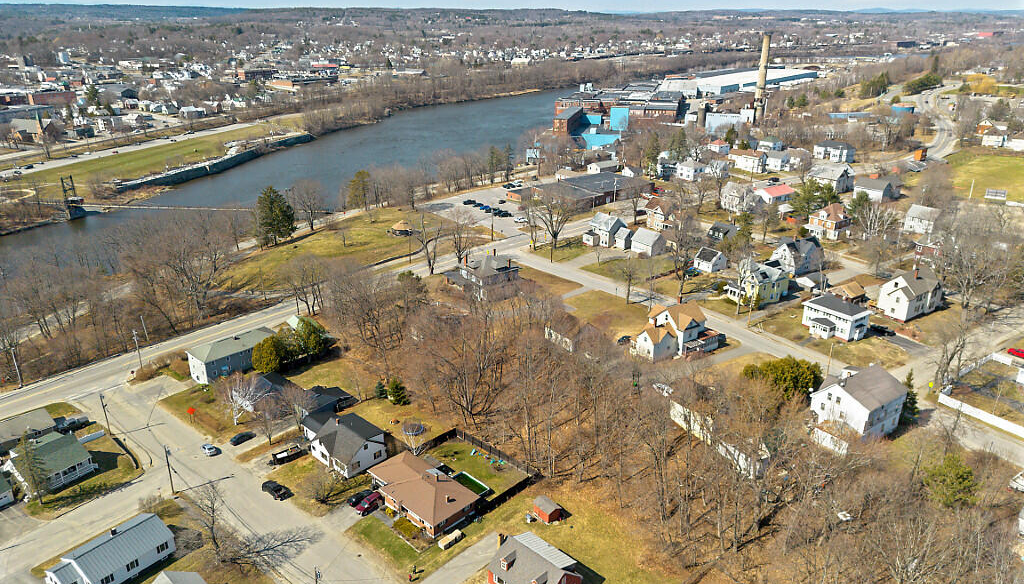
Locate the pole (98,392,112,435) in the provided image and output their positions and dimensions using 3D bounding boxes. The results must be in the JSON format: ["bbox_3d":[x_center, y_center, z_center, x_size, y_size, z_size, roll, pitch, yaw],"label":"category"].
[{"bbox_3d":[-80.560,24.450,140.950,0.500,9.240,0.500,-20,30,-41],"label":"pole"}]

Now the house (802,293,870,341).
[{"bbox_3d":[84.777,6.547,187.099,12.500,7.500,14.000,-15,26,-34],"label":"house"}]

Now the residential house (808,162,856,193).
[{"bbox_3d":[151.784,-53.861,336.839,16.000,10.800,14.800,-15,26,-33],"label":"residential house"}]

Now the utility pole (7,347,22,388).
[{"bbox_3d":[-108.975,16.680,155.761,0.350,9.700,0.350,0,22,0],"label":"utility pole"}]

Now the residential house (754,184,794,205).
[{"bbox_3d":[102.910,-38.230,277.890,12.800,4.900,9.000,-13,25,-30],"label":"residential house"}]

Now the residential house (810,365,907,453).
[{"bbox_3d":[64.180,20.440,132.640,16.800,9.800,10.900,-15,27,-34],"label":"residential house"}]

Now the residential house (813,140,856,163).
[{"bbox_3d":[160.090,-69.790,351.340,9.200,8.200,17.300,-16,27,-36],"label":"residential house"}]

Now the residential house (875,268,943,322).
[{"bbox_3d":[99.120,0.060,176.550,15.000,10.200,8.300,-13,26,-30],"label":"residential house"}]

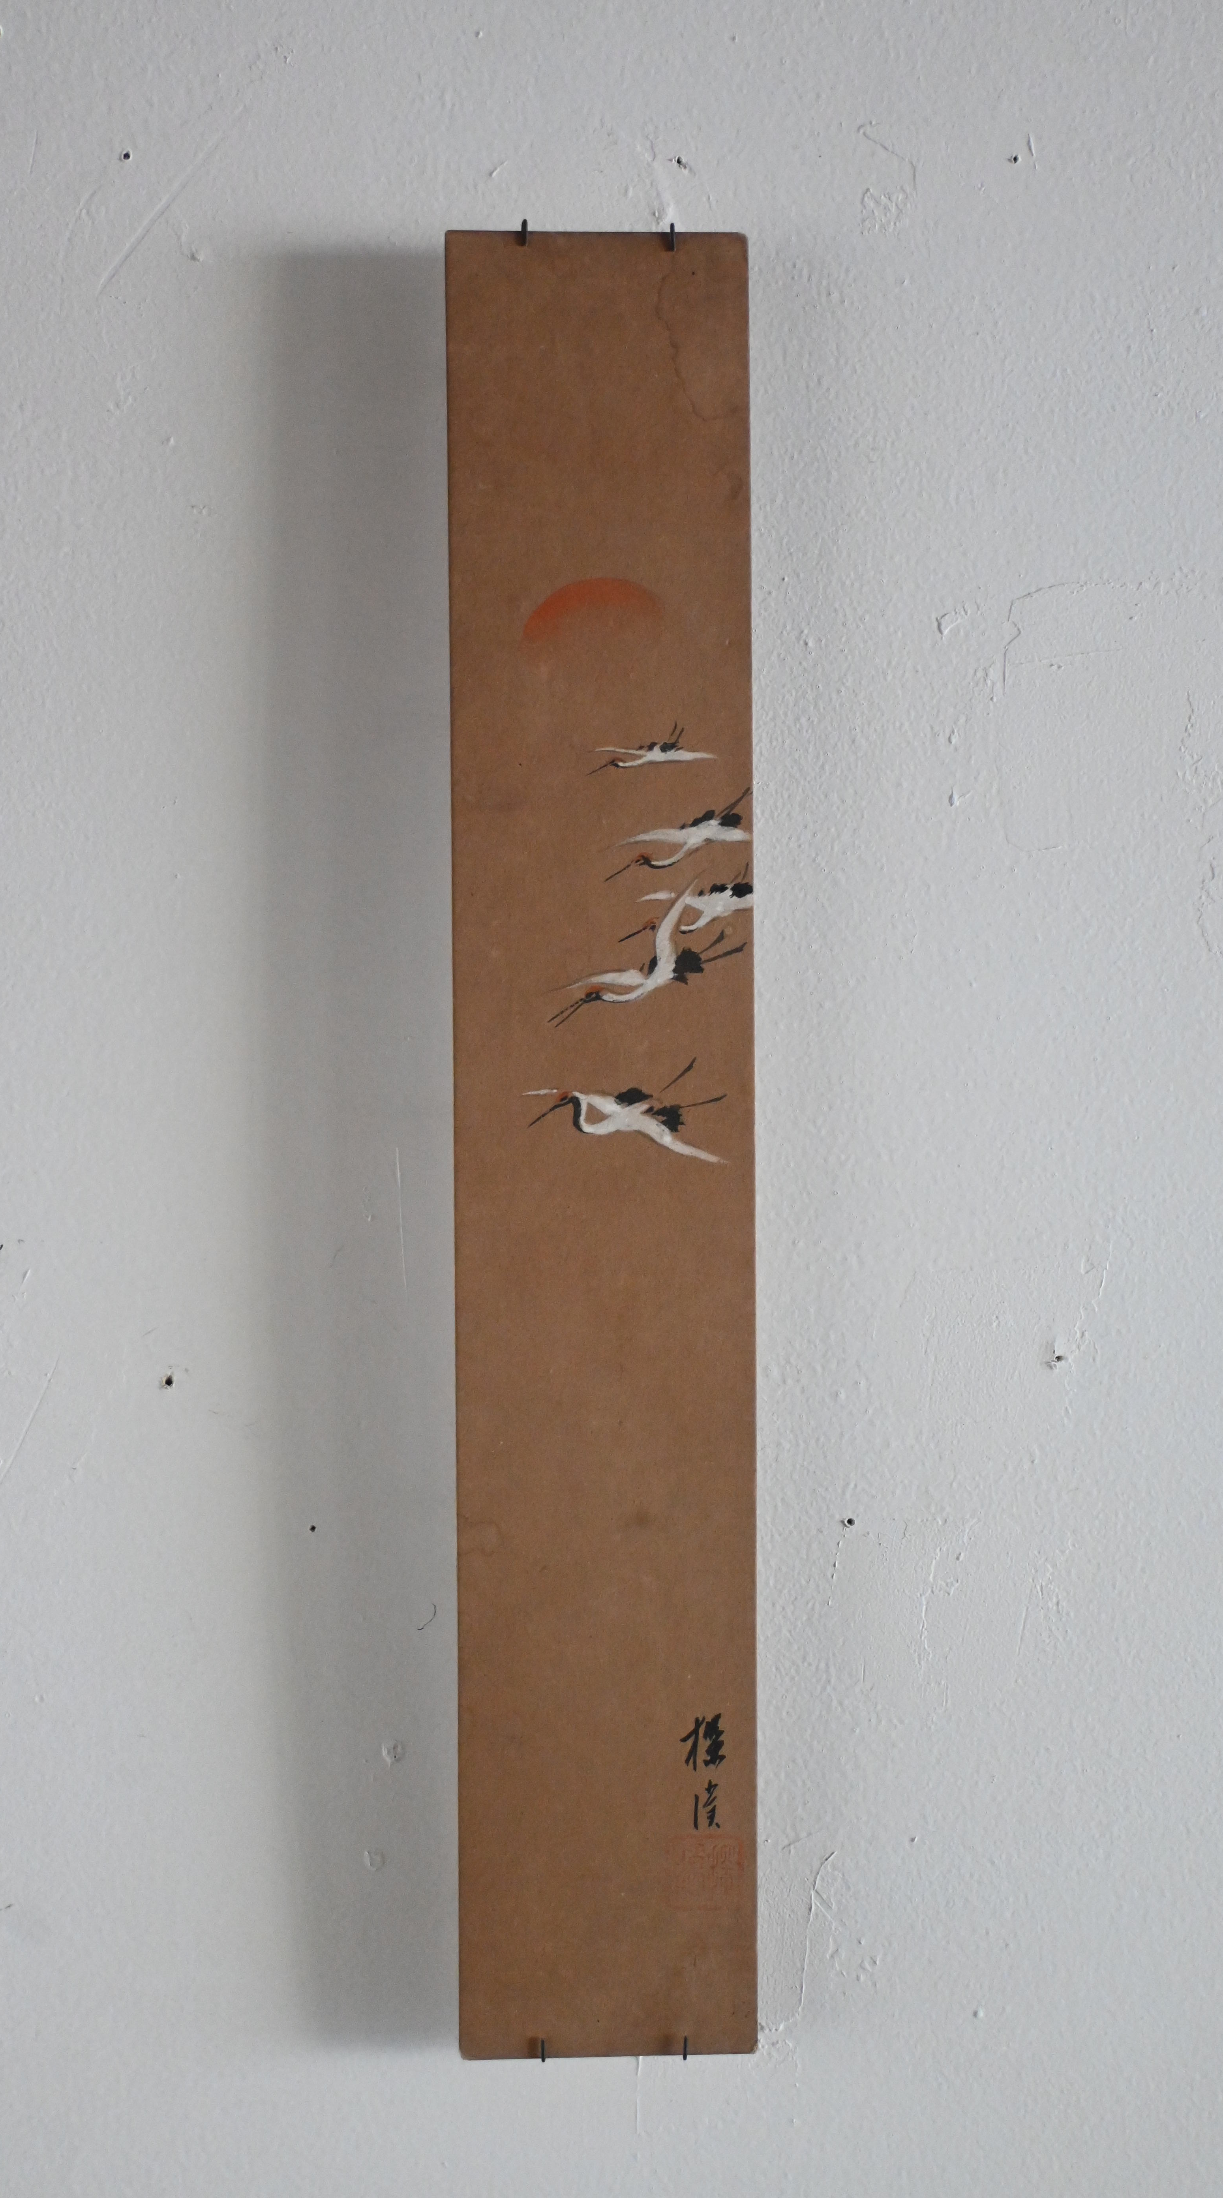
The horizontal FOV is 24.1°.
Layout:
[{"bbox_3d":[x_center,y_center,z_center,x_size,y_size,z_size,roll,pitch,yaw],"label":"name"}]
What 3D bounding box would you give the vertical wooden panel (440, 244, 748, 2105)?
[{"bbox_3d":[-0.002,0.009,0.574,0.060,0.363,0.005,0,1,-1],"label":"vertical wooden panel"}]

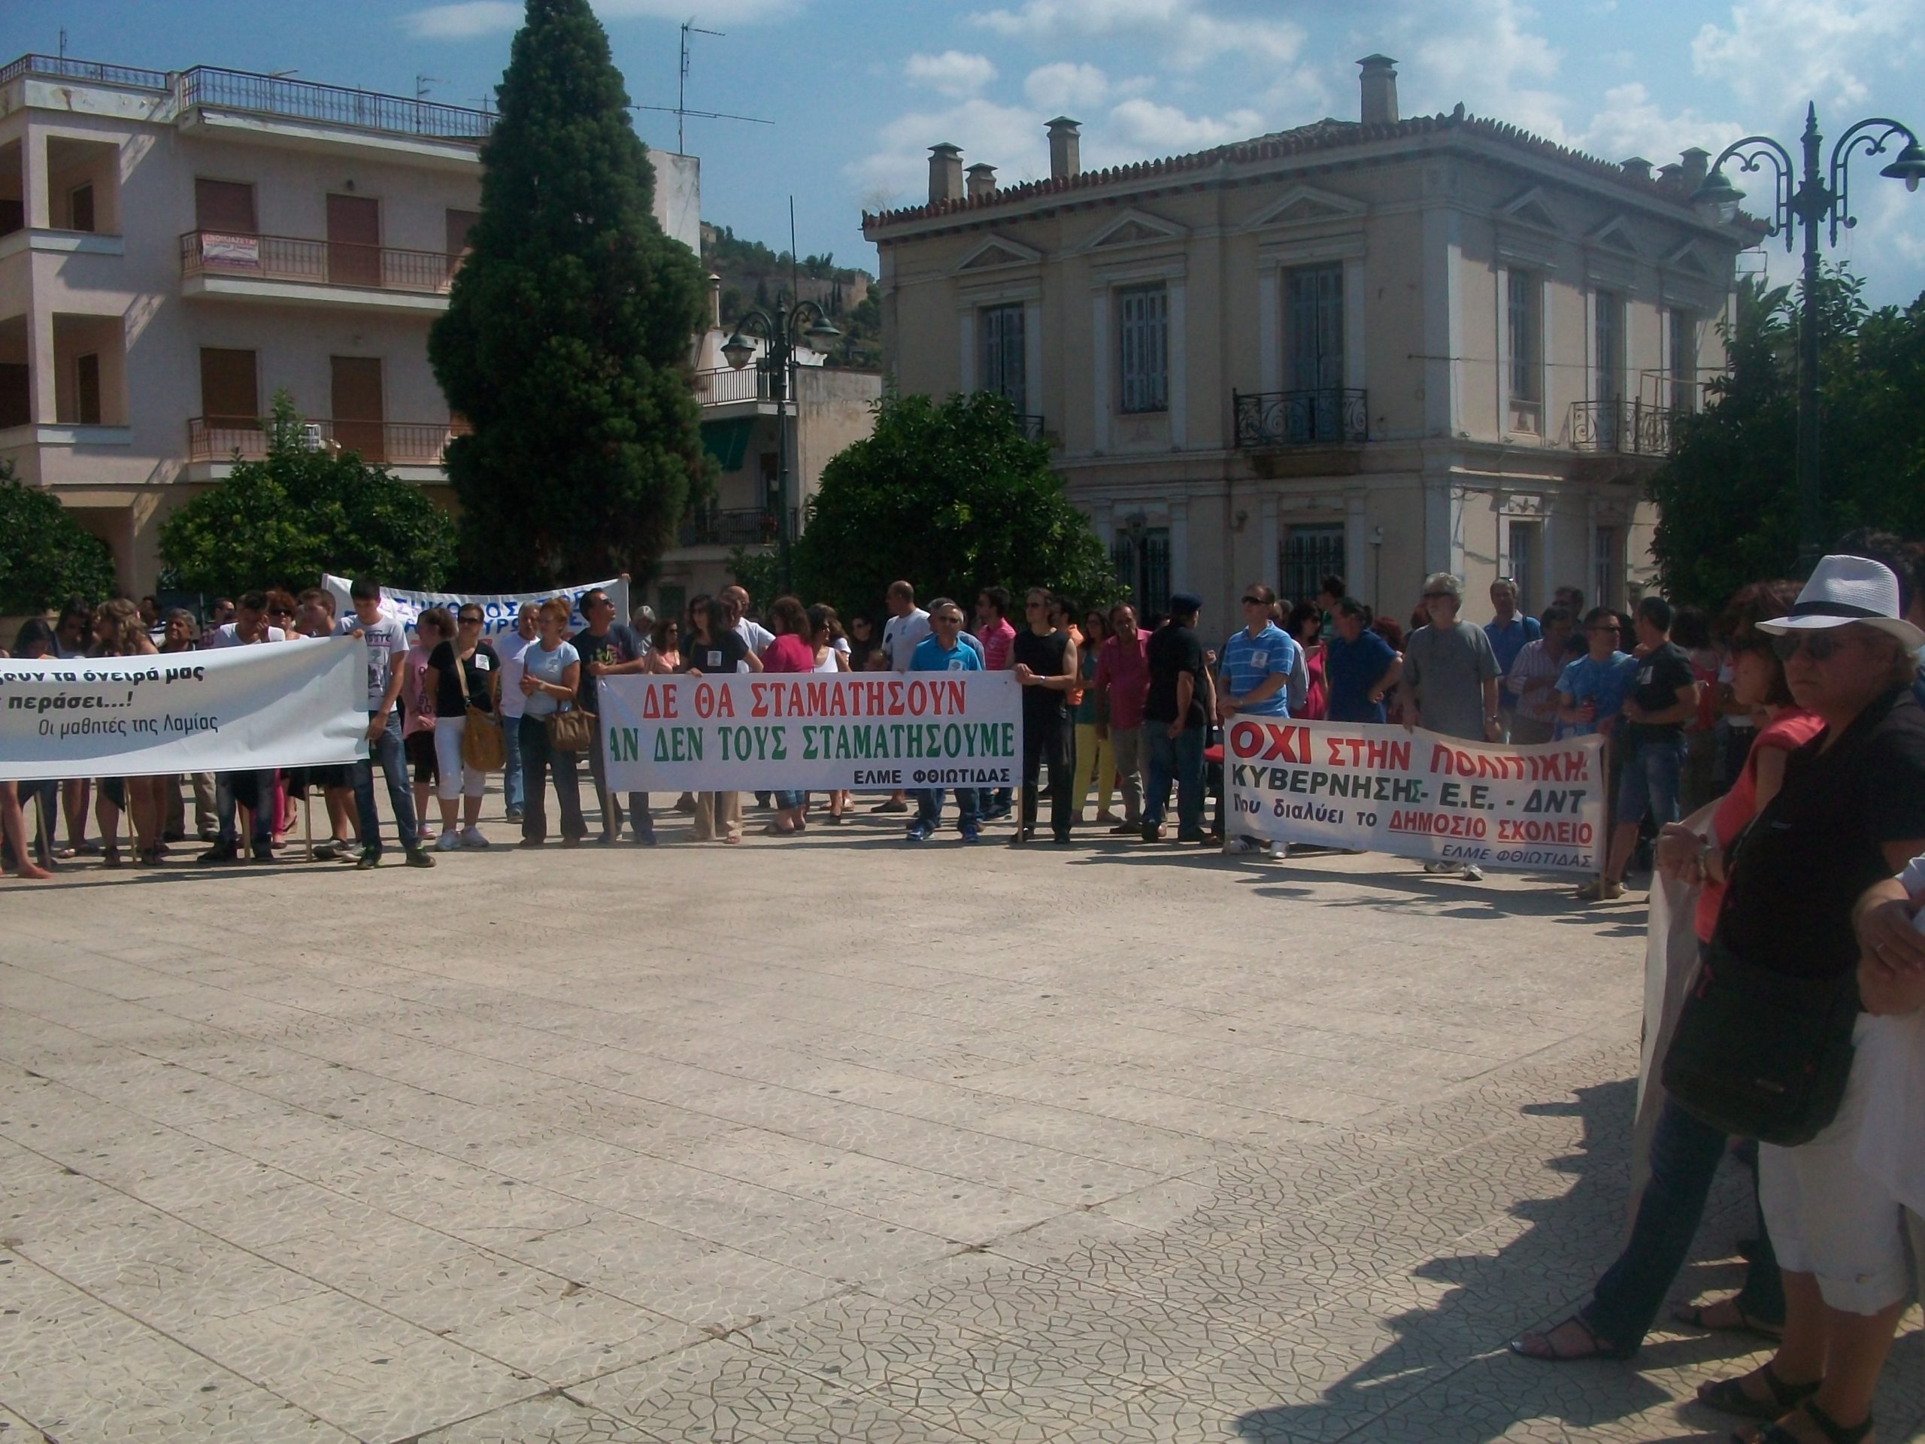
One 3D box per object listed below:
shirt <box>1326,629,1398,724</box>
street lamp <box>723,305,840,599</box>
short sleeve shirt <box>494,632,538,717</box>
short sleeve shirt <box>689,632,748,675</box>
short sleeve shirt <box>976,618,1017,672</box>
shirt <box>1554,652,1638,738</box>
[{"bbox_3d":[2.698,-0.295,12.800,0.310,0.660,0.500,-5,6,-43],"label":"shirt"},{"bbox_3d":[-2.130,-2.461,22.500,0.450,5.250,2.000,-5,6,-41],"label":"street lamp"},{"bbox_3d":[-3.230,-0.340,14.126,0.490,0.680,0.290,-3,5,-23],"label":"short sleeve shirt"},{"bbox_3d":[-1.675,-0.306,13.023,0.470,0.620,0.280,1,5,23],"label":"short sleeve shirt"},{"bbox_3d":[0.279,-0.482,14.600,0.280,0.650,0.450,-5,6,-43],"label":"short sleeve shirt"},{"bbox_3d":[3.635,-0.080,10.824,0.500,0.640,0.290,0,4,14],"label":"shirt"}]

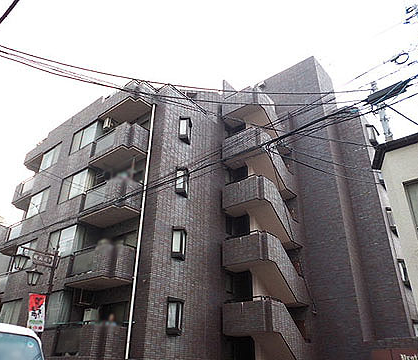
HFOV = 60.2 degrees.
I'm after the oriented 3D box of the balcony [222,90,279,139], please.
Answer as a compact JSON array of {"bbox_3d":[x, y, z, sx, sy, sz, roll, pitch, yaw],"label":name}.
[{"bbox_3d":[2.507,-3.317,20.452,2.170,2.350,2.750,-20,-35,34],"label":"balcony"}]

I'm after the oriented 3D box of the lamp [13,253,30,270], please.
[{"bbox_3d":[-5.948,2.585,11.436,0.420,0.500,0.420,-20,-35,34],"label":"lamp"}]

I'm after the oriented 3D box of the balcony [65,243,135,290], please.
[{"bbox_3d":[-4.241,3.474,14.258,2.670,1.360,1.260,-21,-35,35],"label":"balcony"}]

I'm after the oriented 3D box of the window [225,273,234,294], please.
[{"bbox_3d":[0.914,4.674,16.294,0.130,0.810,0.530,-21,-35,35],"label":"window"}]

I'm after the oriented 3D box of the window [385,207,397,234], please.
[{"bbox_3d":[9.801,2.125,19.132,0.260,1.250,0.800,-21,-35,35],"label":"window"}]

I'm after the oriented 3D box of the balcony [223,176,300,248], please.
[{"bbox_3d":[2.644,1.818,18.025,2.170,2.690,3.450,-20,-35,34],"label":"balcony"}]

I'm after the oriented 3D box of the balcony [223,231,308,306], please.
[{"bbox_3d":[2.648,4.279,16.537,2.110,2.630,3.820,-21,-35,35],"label":"balcony"}]

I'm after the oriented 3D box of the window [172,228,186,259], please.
[{"bbox_3d":[-1.109,2.513,14.332,0.320,1.300,0.780,-20,-35,34],"label":"window"}]

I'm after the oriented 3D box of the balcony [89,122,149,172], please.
[{"bbox_3d":[-4.155,-1.483,16.947,2.670,1.360,1.260,-21,-35,35],"label":"balcony"}]

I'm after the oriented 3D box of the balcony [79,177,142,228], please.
[{"bbox_3d":[-4.133,0.974,15.348,2.600,1.380,1.300,-20,-35,34],"label":"balcony"}]

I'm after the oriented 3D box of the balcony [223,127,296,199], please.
[{"bbox_3d":[2.685,-0.622,19.324,2.170,2.660,3.450,-20,-35,34],"label":"balcony"}]

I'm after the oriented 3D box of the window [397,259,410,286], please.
[{"bbox_3d":[9.757,4.612,17.783,0.260,1.250,0.800,-21,-35,35],"label":"window"}]

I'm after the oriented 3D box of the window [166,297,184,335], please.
[{"bbox_3d":[-1.178,5.013,13.158,0.260,1.300,0.760,-21,-35,35],"label":"window"}]

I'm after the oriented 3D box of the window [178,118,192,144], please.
[{"bbox_3d":[-1.026,-2.394,16.945,0.320,1.320,0.780,-20,-35,34],"label":"window"}]

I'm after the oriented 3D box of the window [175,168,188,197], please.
[{"bbox_3d":[-1.092,0.109,15.818,0.260,1.260,0.760,-21,-35,35],"label":"window"}]

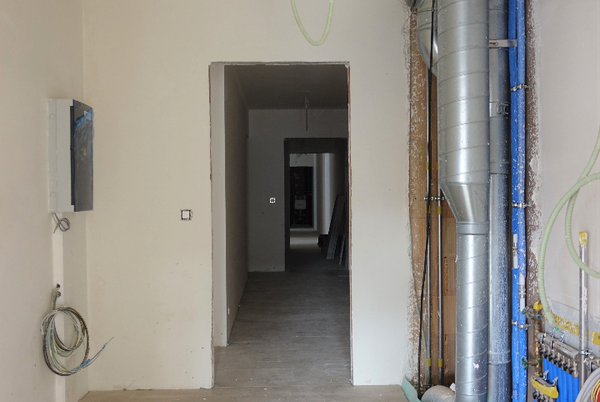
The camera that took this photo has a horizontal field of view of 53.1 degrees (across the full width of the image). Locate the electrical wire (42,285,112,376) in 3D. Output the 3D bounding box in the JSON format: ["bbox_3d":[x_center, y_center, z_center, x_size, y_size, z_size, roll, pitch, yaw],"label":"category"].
[{"bbox_3d":[-1.240,0.727,3.359,0.270,0.510,0.310,-1,1,-2],"label":"electrical wire"}]

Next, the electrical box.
[{"bbox_3d":[-1.320,-0.251,3.483,0.133,0.623,0.360,-1,1,-2],"label":"electrical box"}]

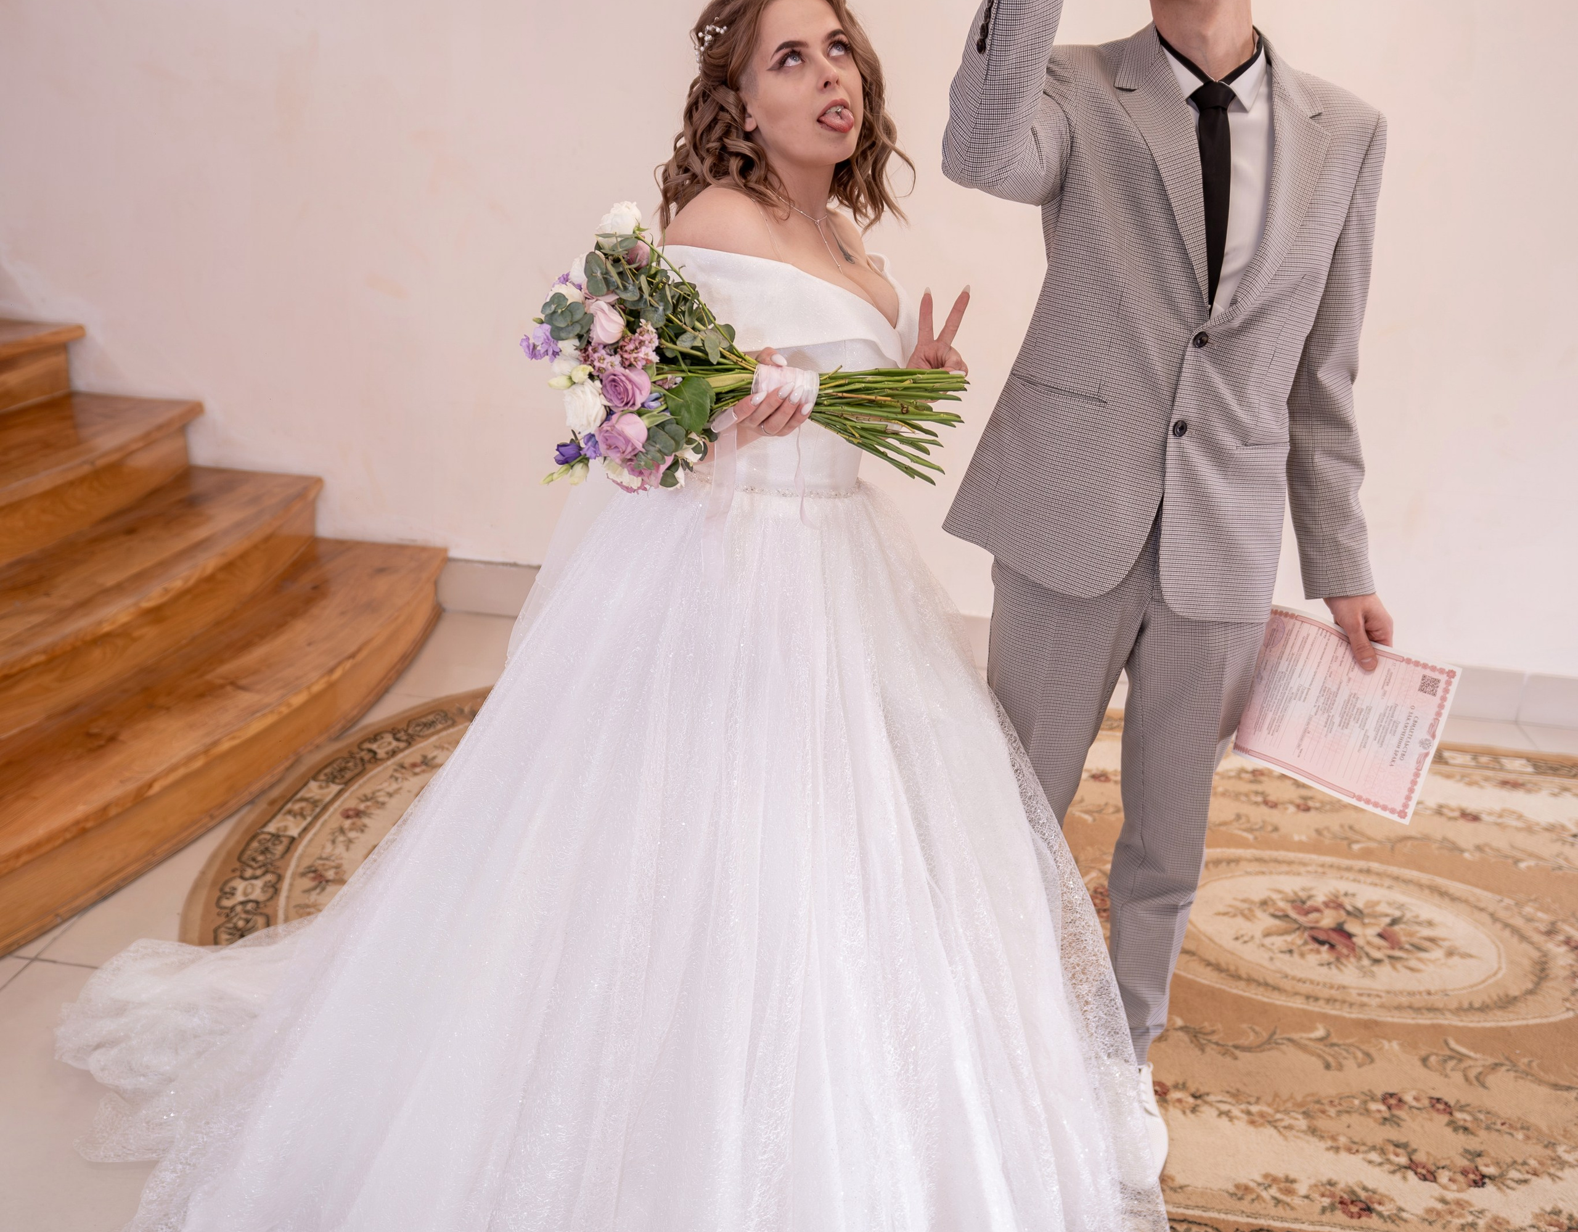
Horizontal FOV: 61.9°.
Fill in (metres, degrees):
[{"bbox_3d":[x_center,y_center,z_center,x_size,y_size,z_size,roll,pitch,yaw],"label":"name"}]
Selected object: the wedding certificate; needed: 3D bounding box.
[{"bbox_3d":[0.711,0.119,1.748,0.285,0.210,0.030,23,7,29],"label":"wedding certificate"}]

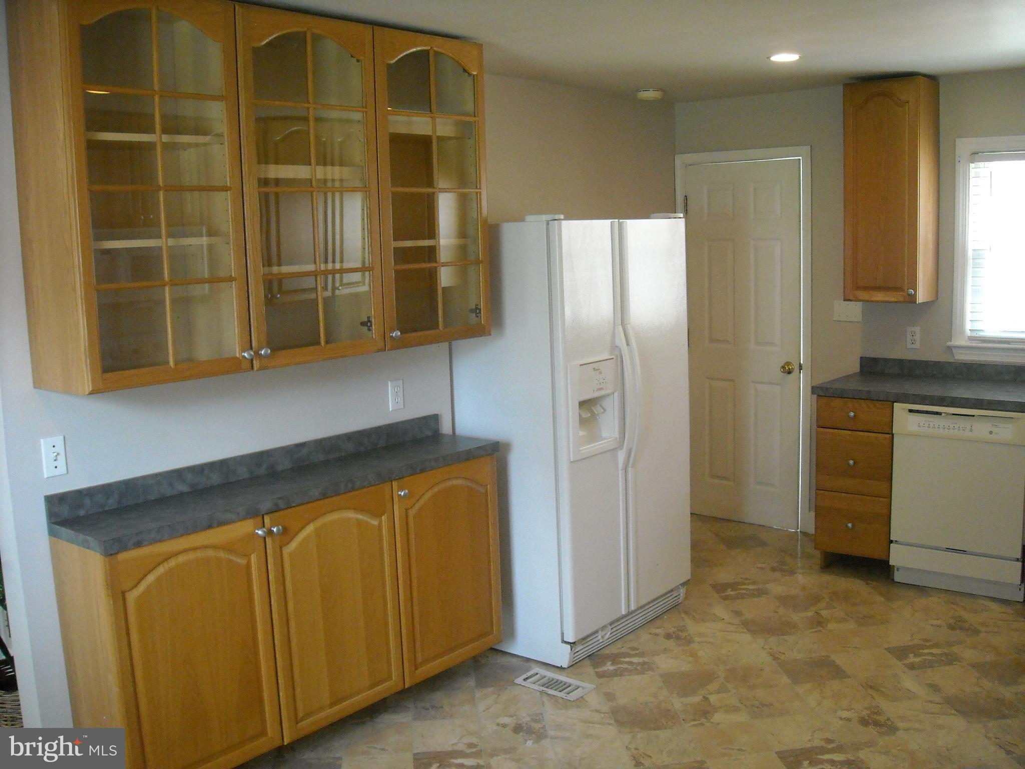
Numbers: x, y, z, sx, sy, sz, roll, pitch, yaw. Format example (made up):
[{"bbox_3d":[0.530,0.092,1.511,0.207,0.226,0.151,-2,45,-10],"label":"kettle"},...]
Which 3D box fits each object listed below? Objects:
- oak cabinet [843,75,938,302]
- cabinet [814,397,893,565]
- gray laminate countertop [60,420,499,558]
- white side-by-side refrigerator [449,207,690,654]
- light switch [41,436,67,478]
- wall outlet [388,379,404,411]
[{"bbox_3d":[1.889,-0.950,5.166,0.367,1.064,0.299,5,10,40],"label":"oak cabinet"},{"bbox_3d":[1.843,0.469,5.221,0.369,0.894,0.638,5,10,40],"label":"cabinet"},{"bbox_3d":[-0.707,0.293,3.523,0.337,0.121,1.619,5,10,40],"label":"gray laminate countertop"},{"bbox_3d":[0.218,0.169,4.553,0.833,1.785,0.896,5,10,40],"label":"white side-by-side refrigerator"},{"bbox_3d":[-1.332,0.212,3.026,0.018,0.114,0.067,5,10,40],"label":"light switch"},{"bbox_3d":[-0.450,0.042,4.056,0.009,0.114,0.071,5,10,40],"label":"wall outlet"}]

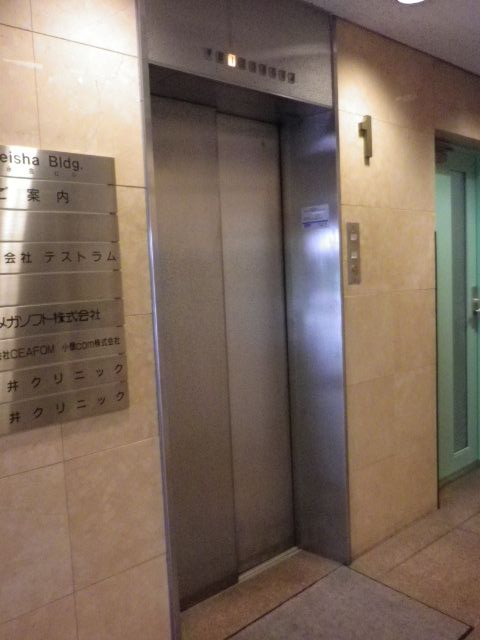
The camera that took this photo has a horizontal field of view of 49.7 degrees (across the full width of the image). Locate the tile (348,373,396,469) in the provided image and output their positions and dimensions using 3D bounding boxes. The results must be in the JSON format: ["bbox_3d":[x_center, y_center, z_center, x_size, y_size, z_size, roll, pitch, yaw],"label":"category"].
[{"bbox_3d":[0.619,0.487,2.452,0.392,0.402,0.015,-6,6,-39],"label":"tile"}]

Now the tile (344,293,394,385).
[{"bbox_3d":[0.601,0.085,2.420,0.392,0.406,0.015,-6,6,-39],"label":"tile"}]

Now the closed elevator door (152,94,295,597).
[{"bbox_3d":[-0.079,0.140,2.212,0.699,2.001,0.100,-6,6,-39],"label":"closed elevator door"}]

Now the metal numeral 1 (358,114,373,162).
[{"bbox_3d":[0.578,-0.844,2.385,0.072,0.193,0.022,-7,6,-39],"label":"metal numeral 1"}]

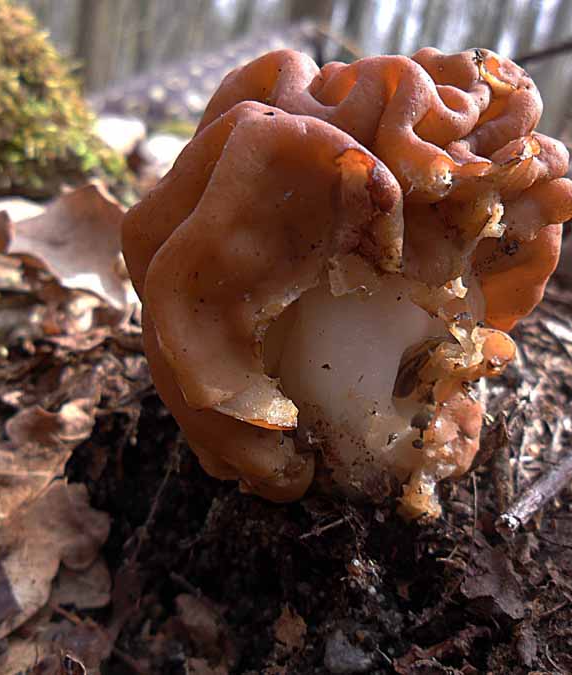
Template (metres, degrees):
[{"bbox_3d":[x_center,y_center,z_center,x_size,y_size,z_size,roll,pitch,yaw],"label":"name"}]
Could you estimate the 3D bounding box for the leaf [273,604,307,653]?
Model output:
[{"bbox_3d":[0.001,0.070,0.169,0.008,0.002,0.012,-3,39,-9],"label":"leaf"}]

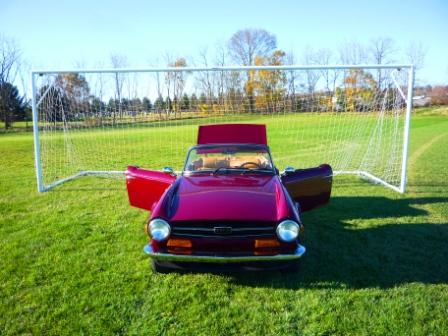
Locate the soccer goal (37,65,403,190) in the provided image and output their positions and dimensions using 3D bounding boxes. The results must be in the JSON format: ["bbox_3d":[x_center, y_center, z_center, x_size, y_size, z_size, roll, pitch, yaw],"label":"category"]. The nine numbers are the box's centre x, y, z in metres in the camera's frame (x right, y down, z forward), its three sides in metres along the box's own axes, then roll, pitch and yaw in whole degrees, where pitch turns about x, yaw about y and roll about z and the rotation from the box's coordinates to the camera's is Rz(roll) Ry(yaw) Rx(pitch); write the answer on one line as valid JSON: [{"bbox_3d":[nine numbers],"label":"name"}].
[{"bbox_3d":[-0.042,-0.898,9.006,7.520,2.500,2.400,0,8,1],"label":"soccer goal"}]

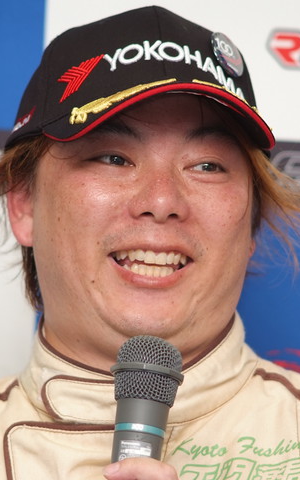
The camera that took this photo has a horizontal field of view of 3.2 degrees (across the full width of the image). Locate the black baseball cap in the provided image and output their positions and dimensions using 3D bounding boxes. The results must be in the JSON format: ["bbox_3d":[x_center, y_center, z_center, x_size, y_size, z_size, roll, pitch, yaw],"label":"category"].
[{"bbox_3d":[0.003,-0.115,3.670,0.178,0.120,0.265,5,-13,-15],"label":"black baseball cap"}]

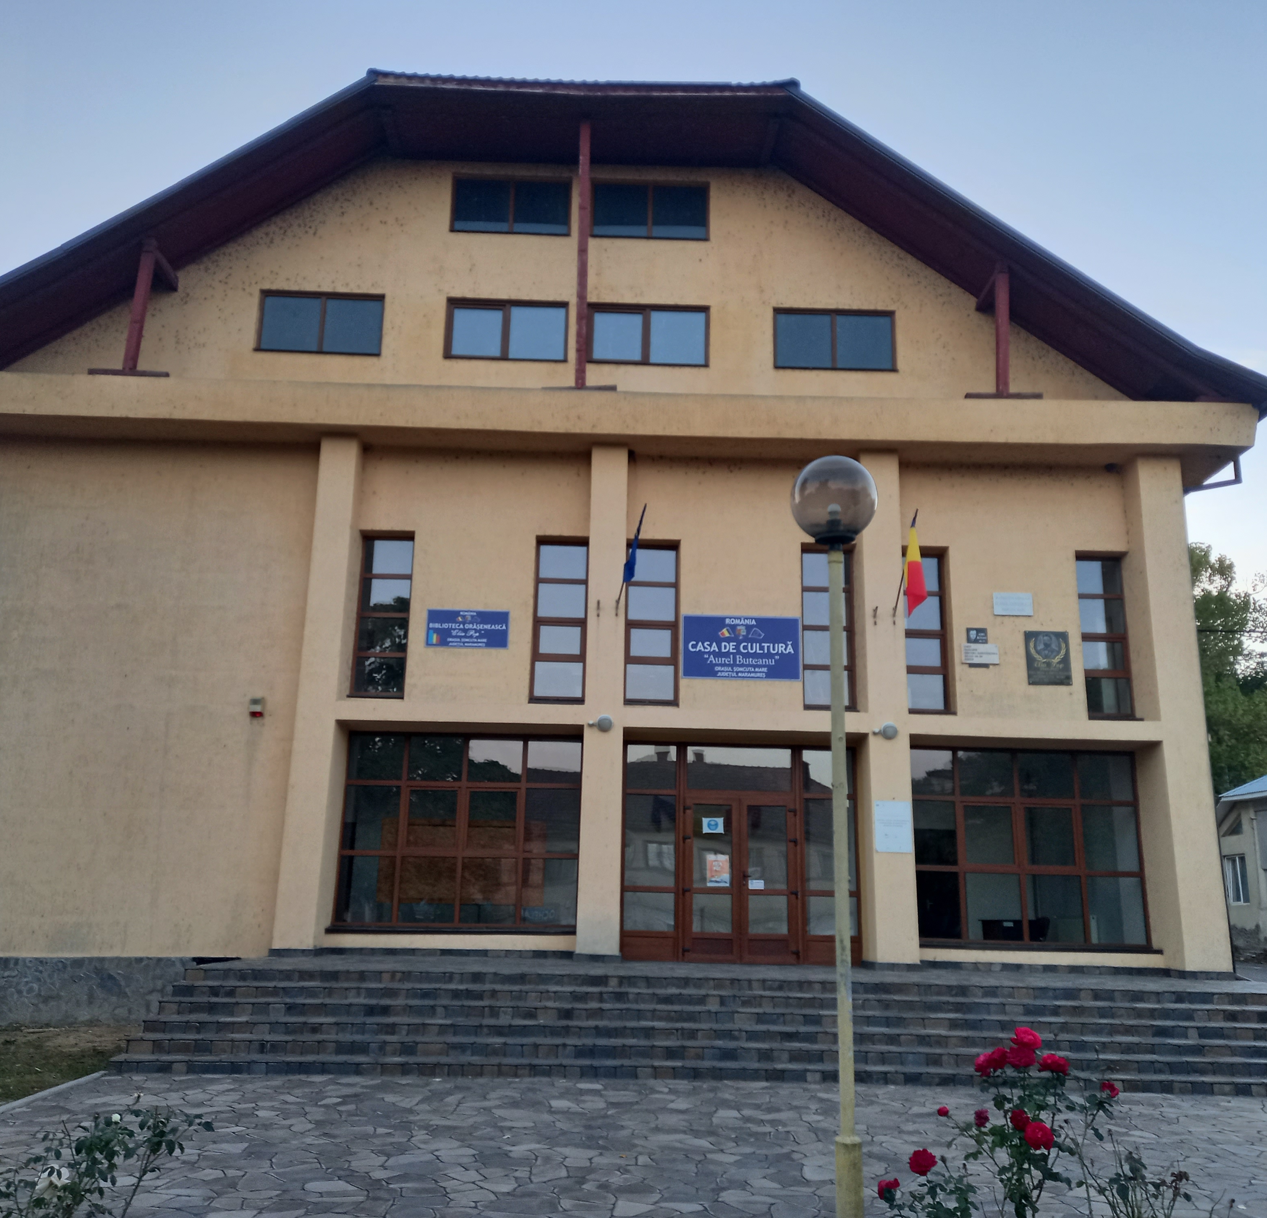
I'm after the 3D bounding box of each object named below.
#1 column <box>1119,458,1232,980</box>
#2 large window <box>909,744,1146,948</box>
[{"bbox_3d":[7.398,1.321,16.094,0.603,6.975,0.620,1,-15,0],"label":"column"},{"bbox_3d":[5.355,3.291,16.296,3.385,2.700,0.140,1,-15,0],"label":"large window"}]

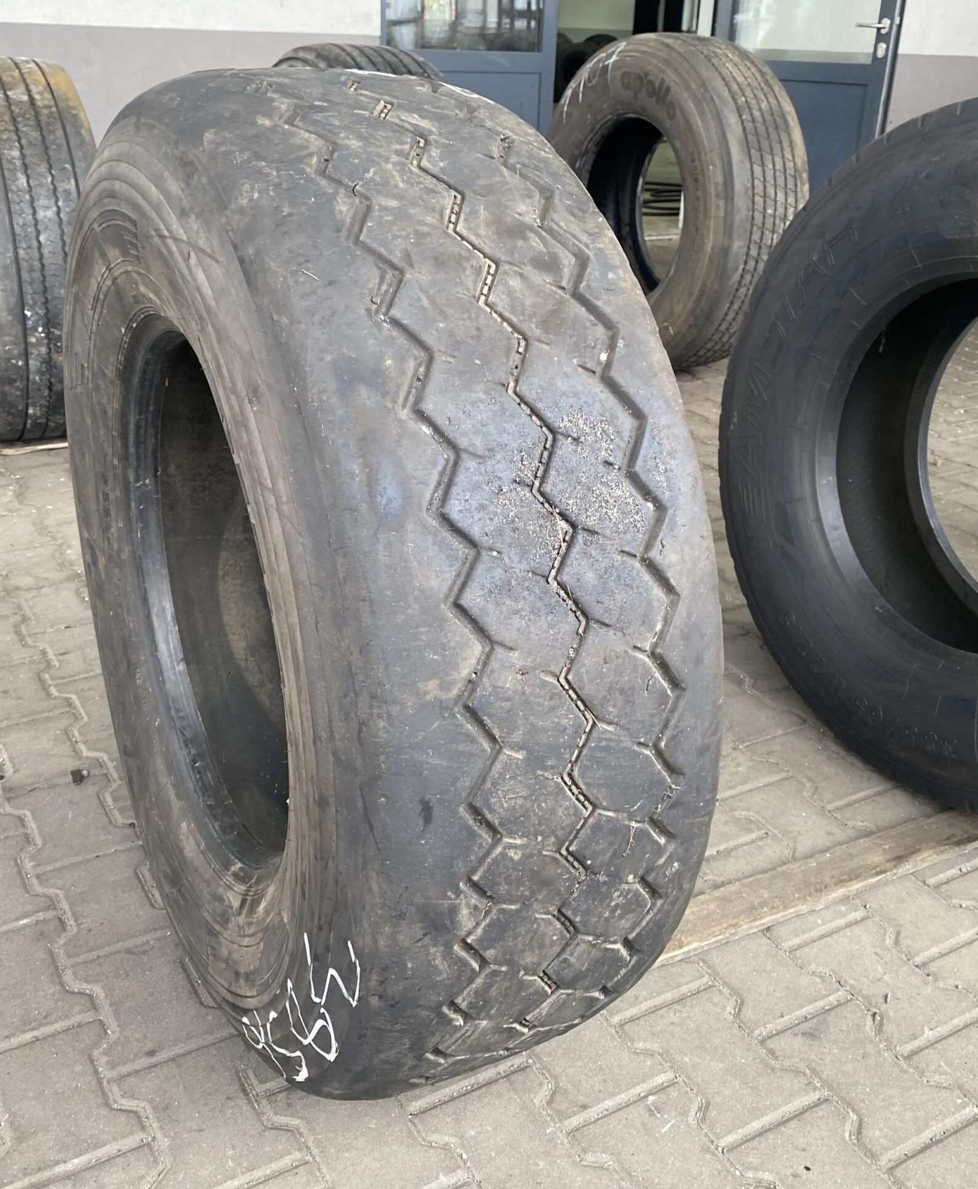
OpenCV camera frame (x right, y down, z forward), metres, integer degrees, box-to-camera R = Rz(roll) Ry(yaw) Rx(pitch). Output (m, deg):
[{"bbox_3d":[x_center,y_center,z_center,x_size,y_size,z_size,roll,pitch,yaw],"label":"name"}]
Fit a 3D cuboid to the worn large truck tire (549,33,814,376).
[{"bbox_3d":[0.579,-1.285,3.972,0.370,1.060,1.060,-14,30,-31],"label":"worn large truck tire"}]

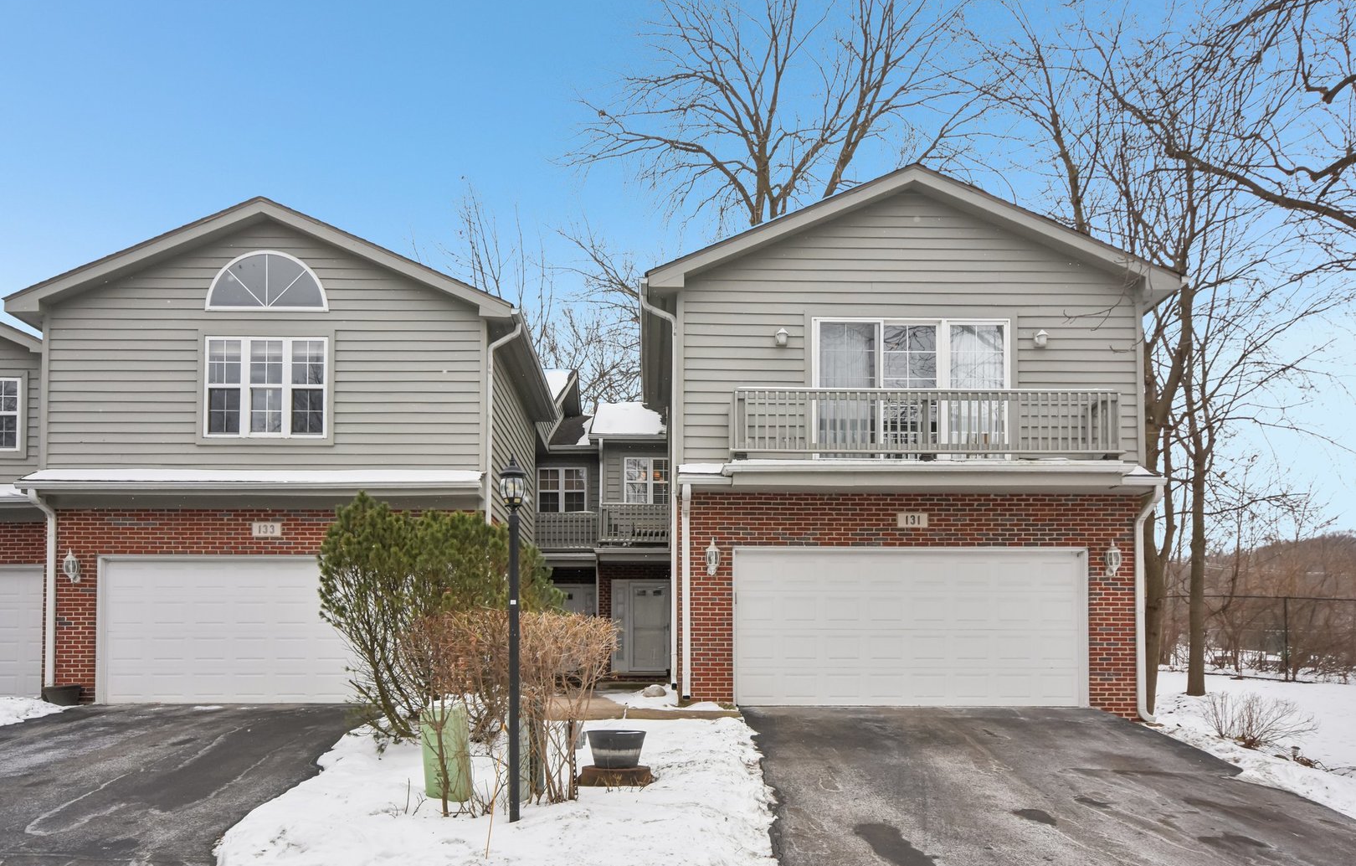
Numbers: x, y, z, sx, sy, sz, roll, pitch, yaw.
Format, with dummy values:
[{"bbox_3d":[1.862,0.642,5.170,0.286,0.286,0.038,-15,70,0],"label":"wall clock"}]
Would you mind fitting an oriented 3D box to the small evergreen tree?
[{"bbox_3d":[-2.631,2.014,11.200,2.600,2.700,2.400,0,-3,-2],"label":"small evergreen tree"}]

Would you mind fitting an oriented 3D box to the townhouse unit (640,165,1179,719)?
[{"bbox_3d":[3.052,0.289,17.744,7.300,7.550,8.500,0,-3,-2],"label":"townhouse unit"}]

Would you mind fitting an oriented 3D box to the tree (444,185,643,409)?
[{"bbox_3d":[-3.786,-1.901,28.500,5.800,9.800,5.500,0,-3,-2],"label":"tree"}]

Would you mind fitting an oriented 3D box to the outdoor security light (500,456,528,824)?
[{"bbox_3d":[-1.292,1.626,8.000,0.225,2.880,0.225,0,-3,-2],"label":"outdoor security light"}]

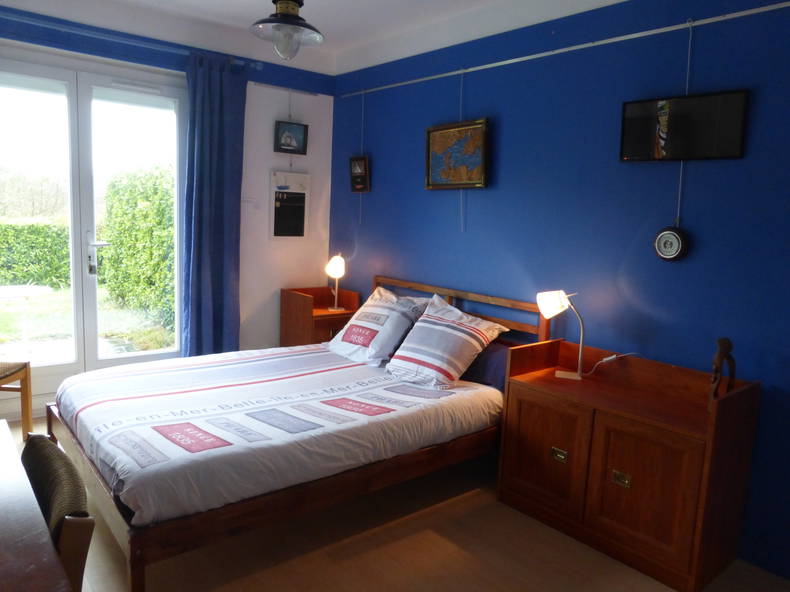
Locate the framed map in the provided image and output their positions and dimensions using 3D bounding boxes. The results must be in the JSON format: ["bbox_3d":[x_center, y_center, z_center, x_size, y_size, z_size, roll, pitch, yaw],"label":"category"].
[{"bbox_3d":[0.372,-0.843,3.459,0.035,0.386,0.498,-4,11,-40],"label":"framed map"}]

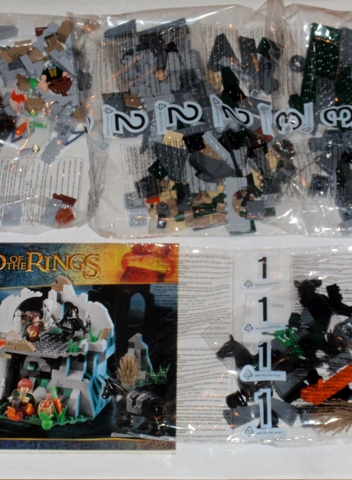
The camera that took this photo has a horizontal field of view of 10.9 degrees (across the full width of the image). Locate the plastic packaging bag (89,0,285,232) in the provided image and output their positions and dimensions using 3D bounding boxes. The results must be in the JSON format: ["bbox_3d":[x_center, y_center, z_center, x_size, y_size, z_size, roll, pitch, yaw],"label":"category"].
[{"bbox_3d":[0.012,-0.112,1.690,0.178,0.030,0.253,-1,58,1],"label":"plastic packaging bag"}]

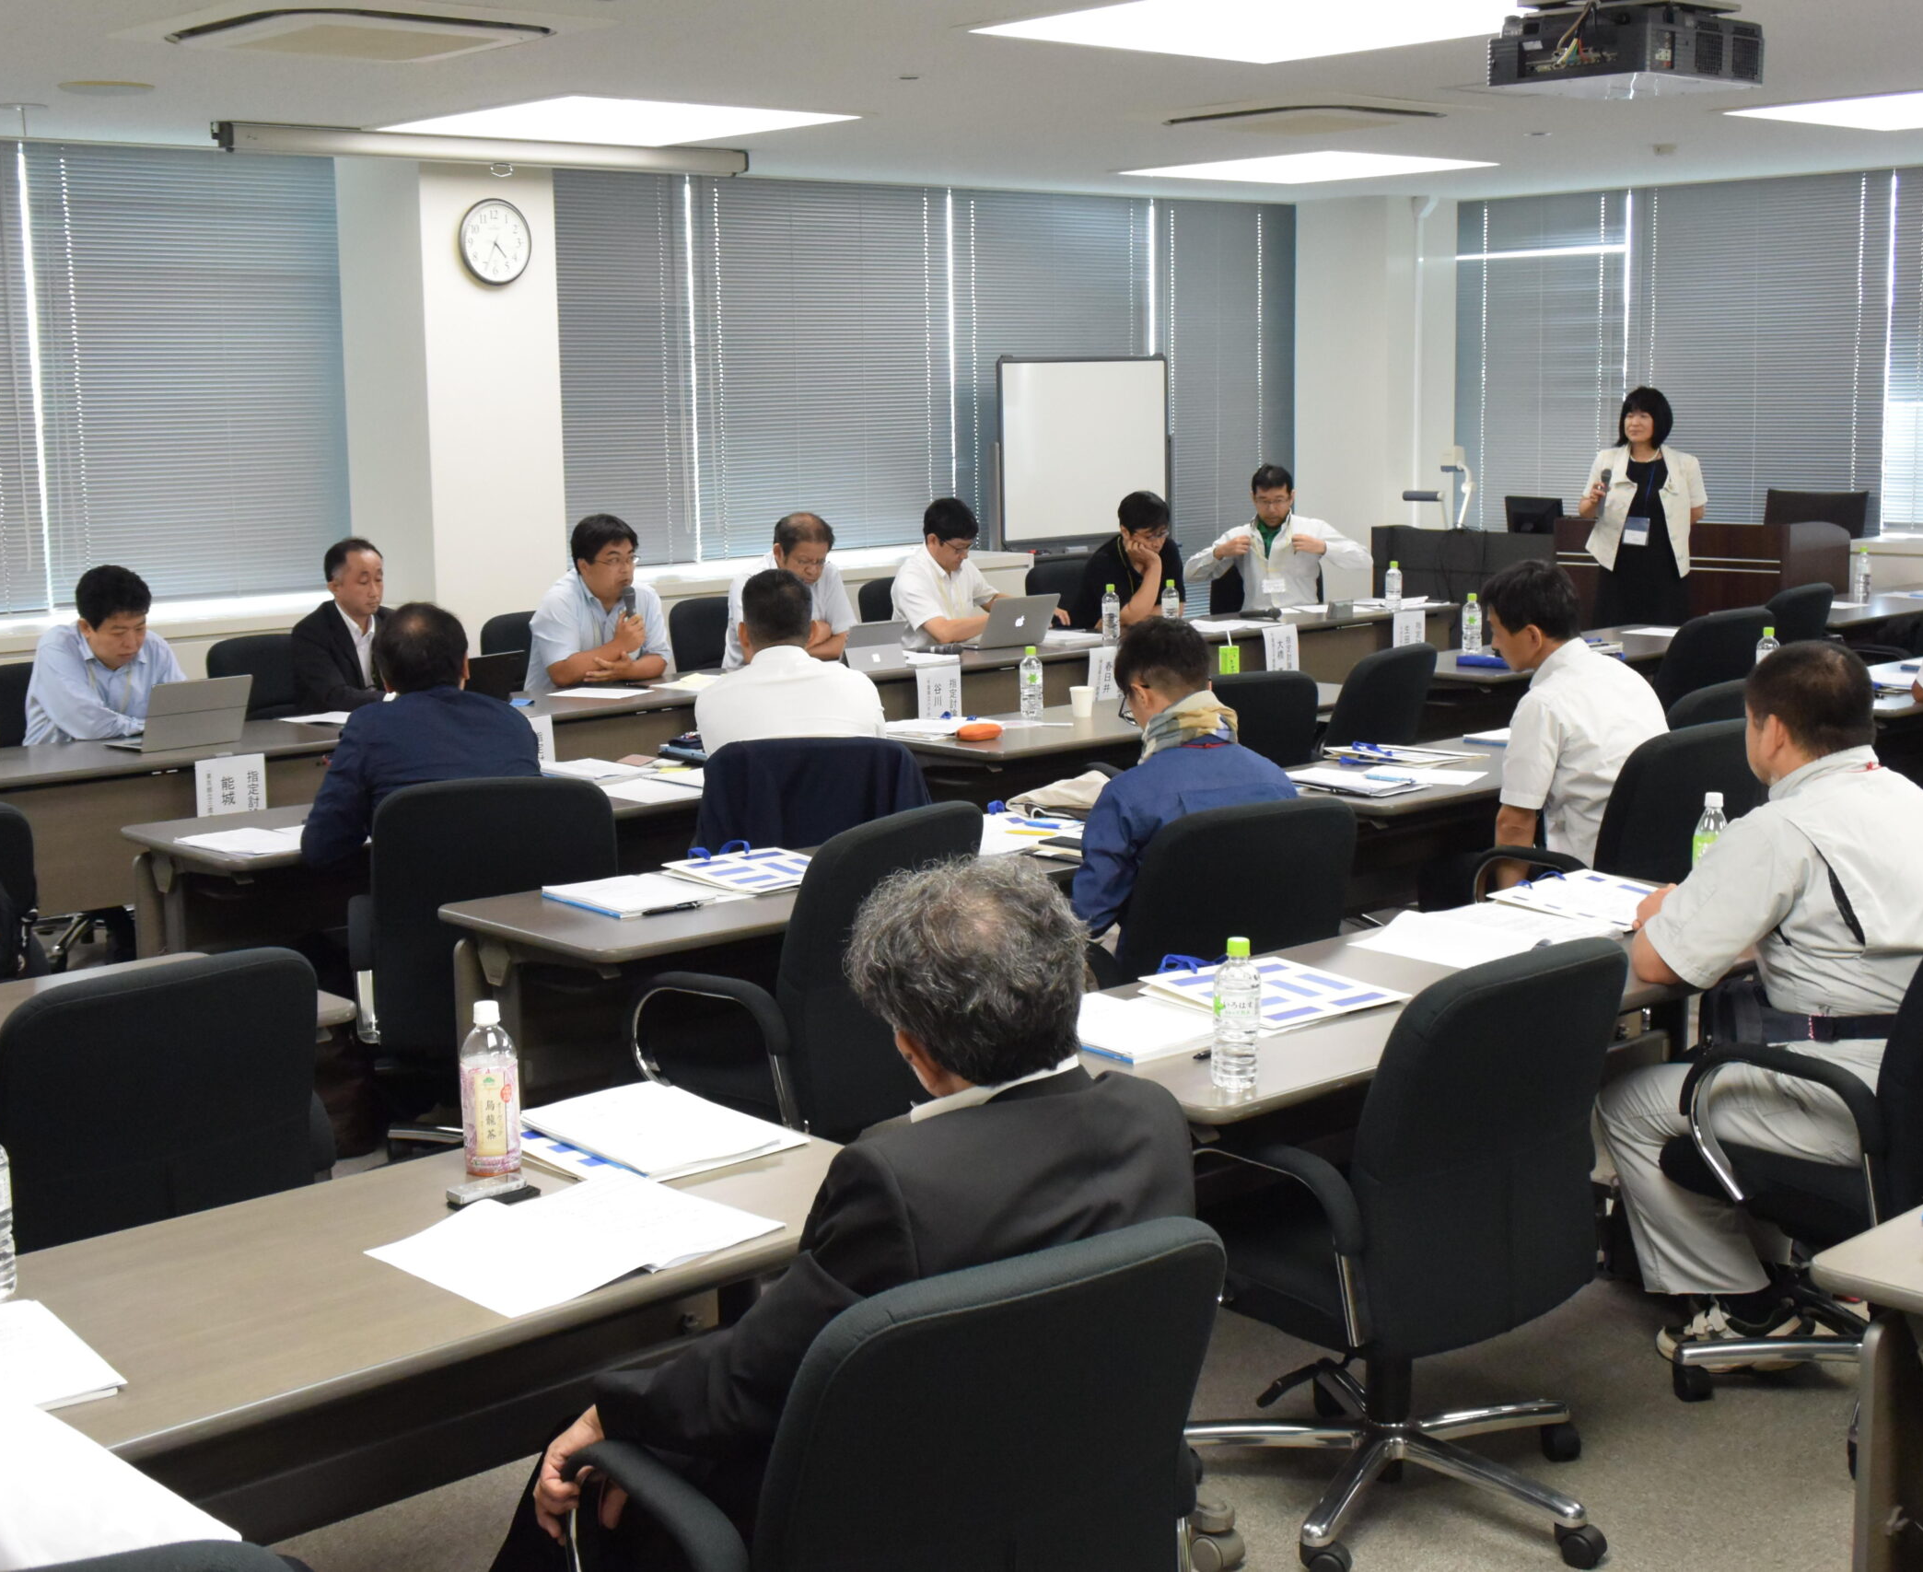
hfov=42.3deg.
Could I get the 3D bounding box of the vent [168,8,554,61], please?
[{"bbox_3d":[-1.540,-1.919,6.379,0.810,0.060,0.810,-9,12,-40],"label":"vent"}]

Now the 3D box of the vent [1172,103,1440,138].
[{"bbox_3d":[1.227,-2.358,8.812,0.810,0.060,0.810,-9,12,-40],"label":"vent"}]

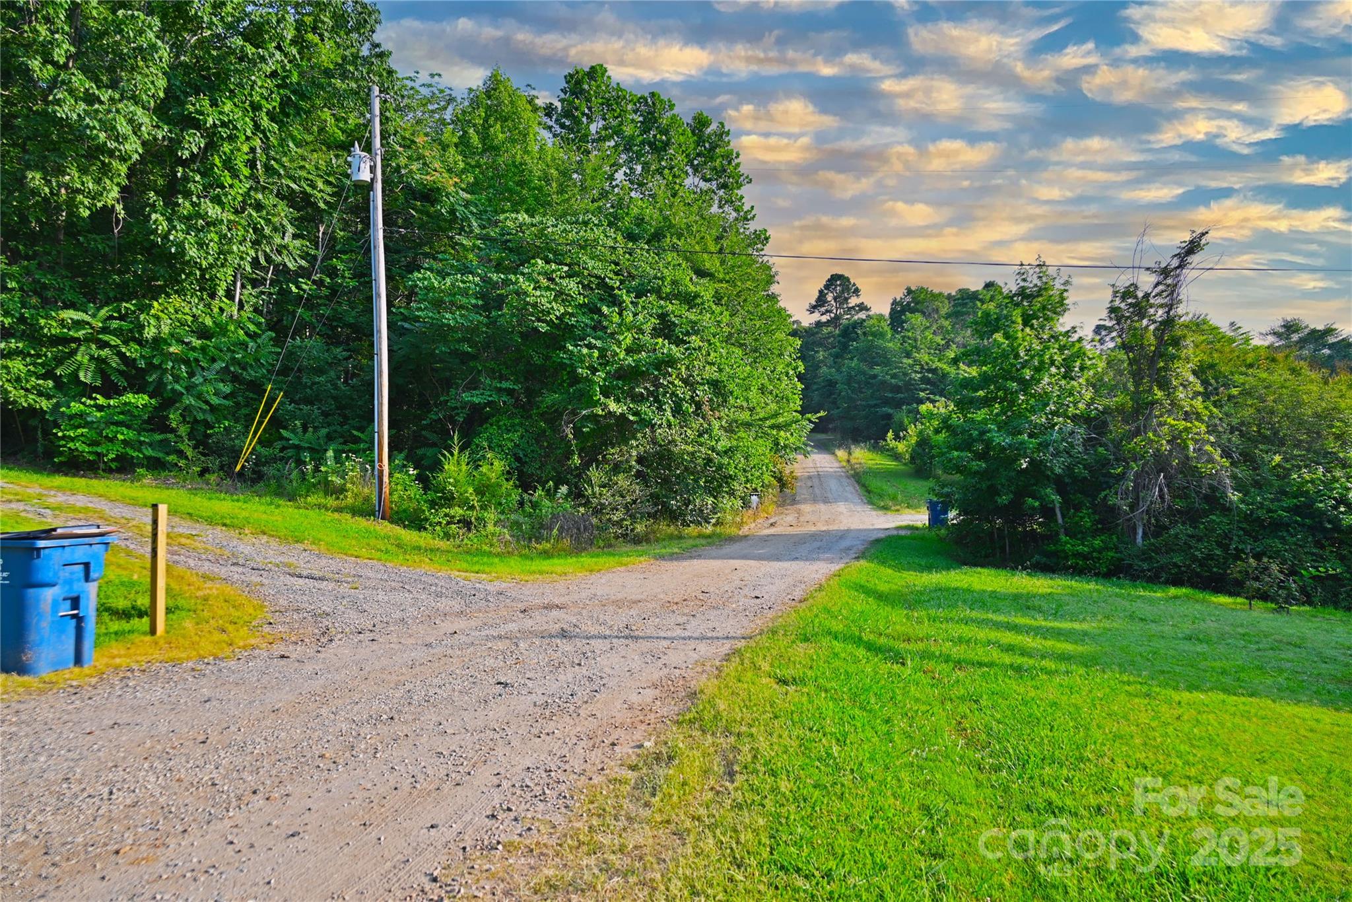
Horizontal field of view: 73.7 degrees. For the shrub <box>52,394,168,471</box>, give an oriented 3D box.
[{"bbox_3d":[-13.505,-0.441,21.500,2.600,1.800,2.000,0,-1,-27],"label":"shrub"}]

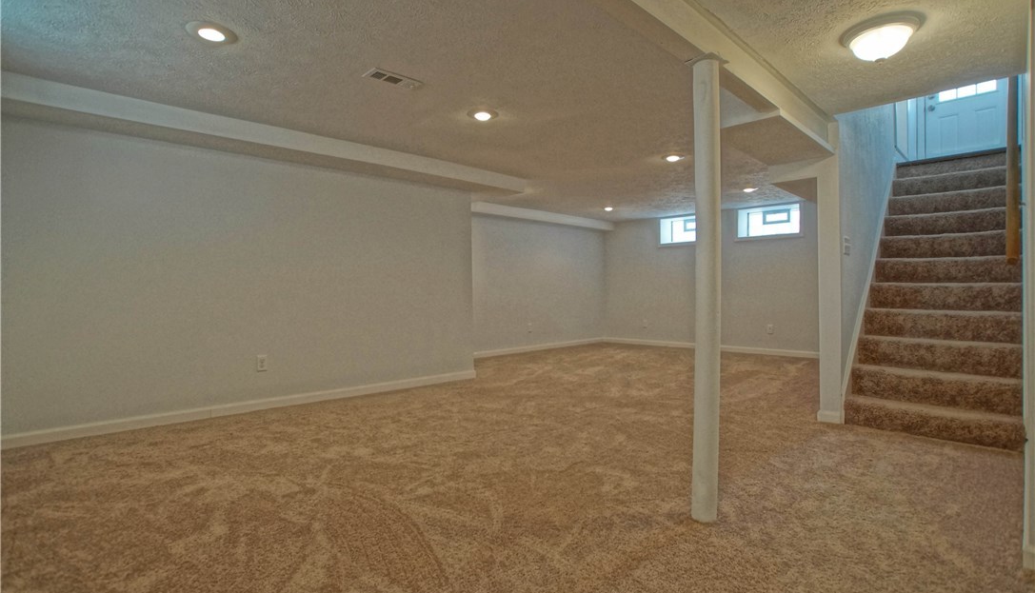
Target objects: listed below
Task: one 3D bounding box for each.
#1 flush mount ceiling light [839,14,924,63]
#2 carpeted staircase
[{"bbox_3d":[1.775,-1.226,2.243,0.315,0.135,0.315,-1,1,-45],"label":"flush mount ceiling light"},{"bbox_3d":[3.415,-0.200,3.678,2.153,2.209,0.857,-1,1,-43],"label":"carpeted staircase"}]

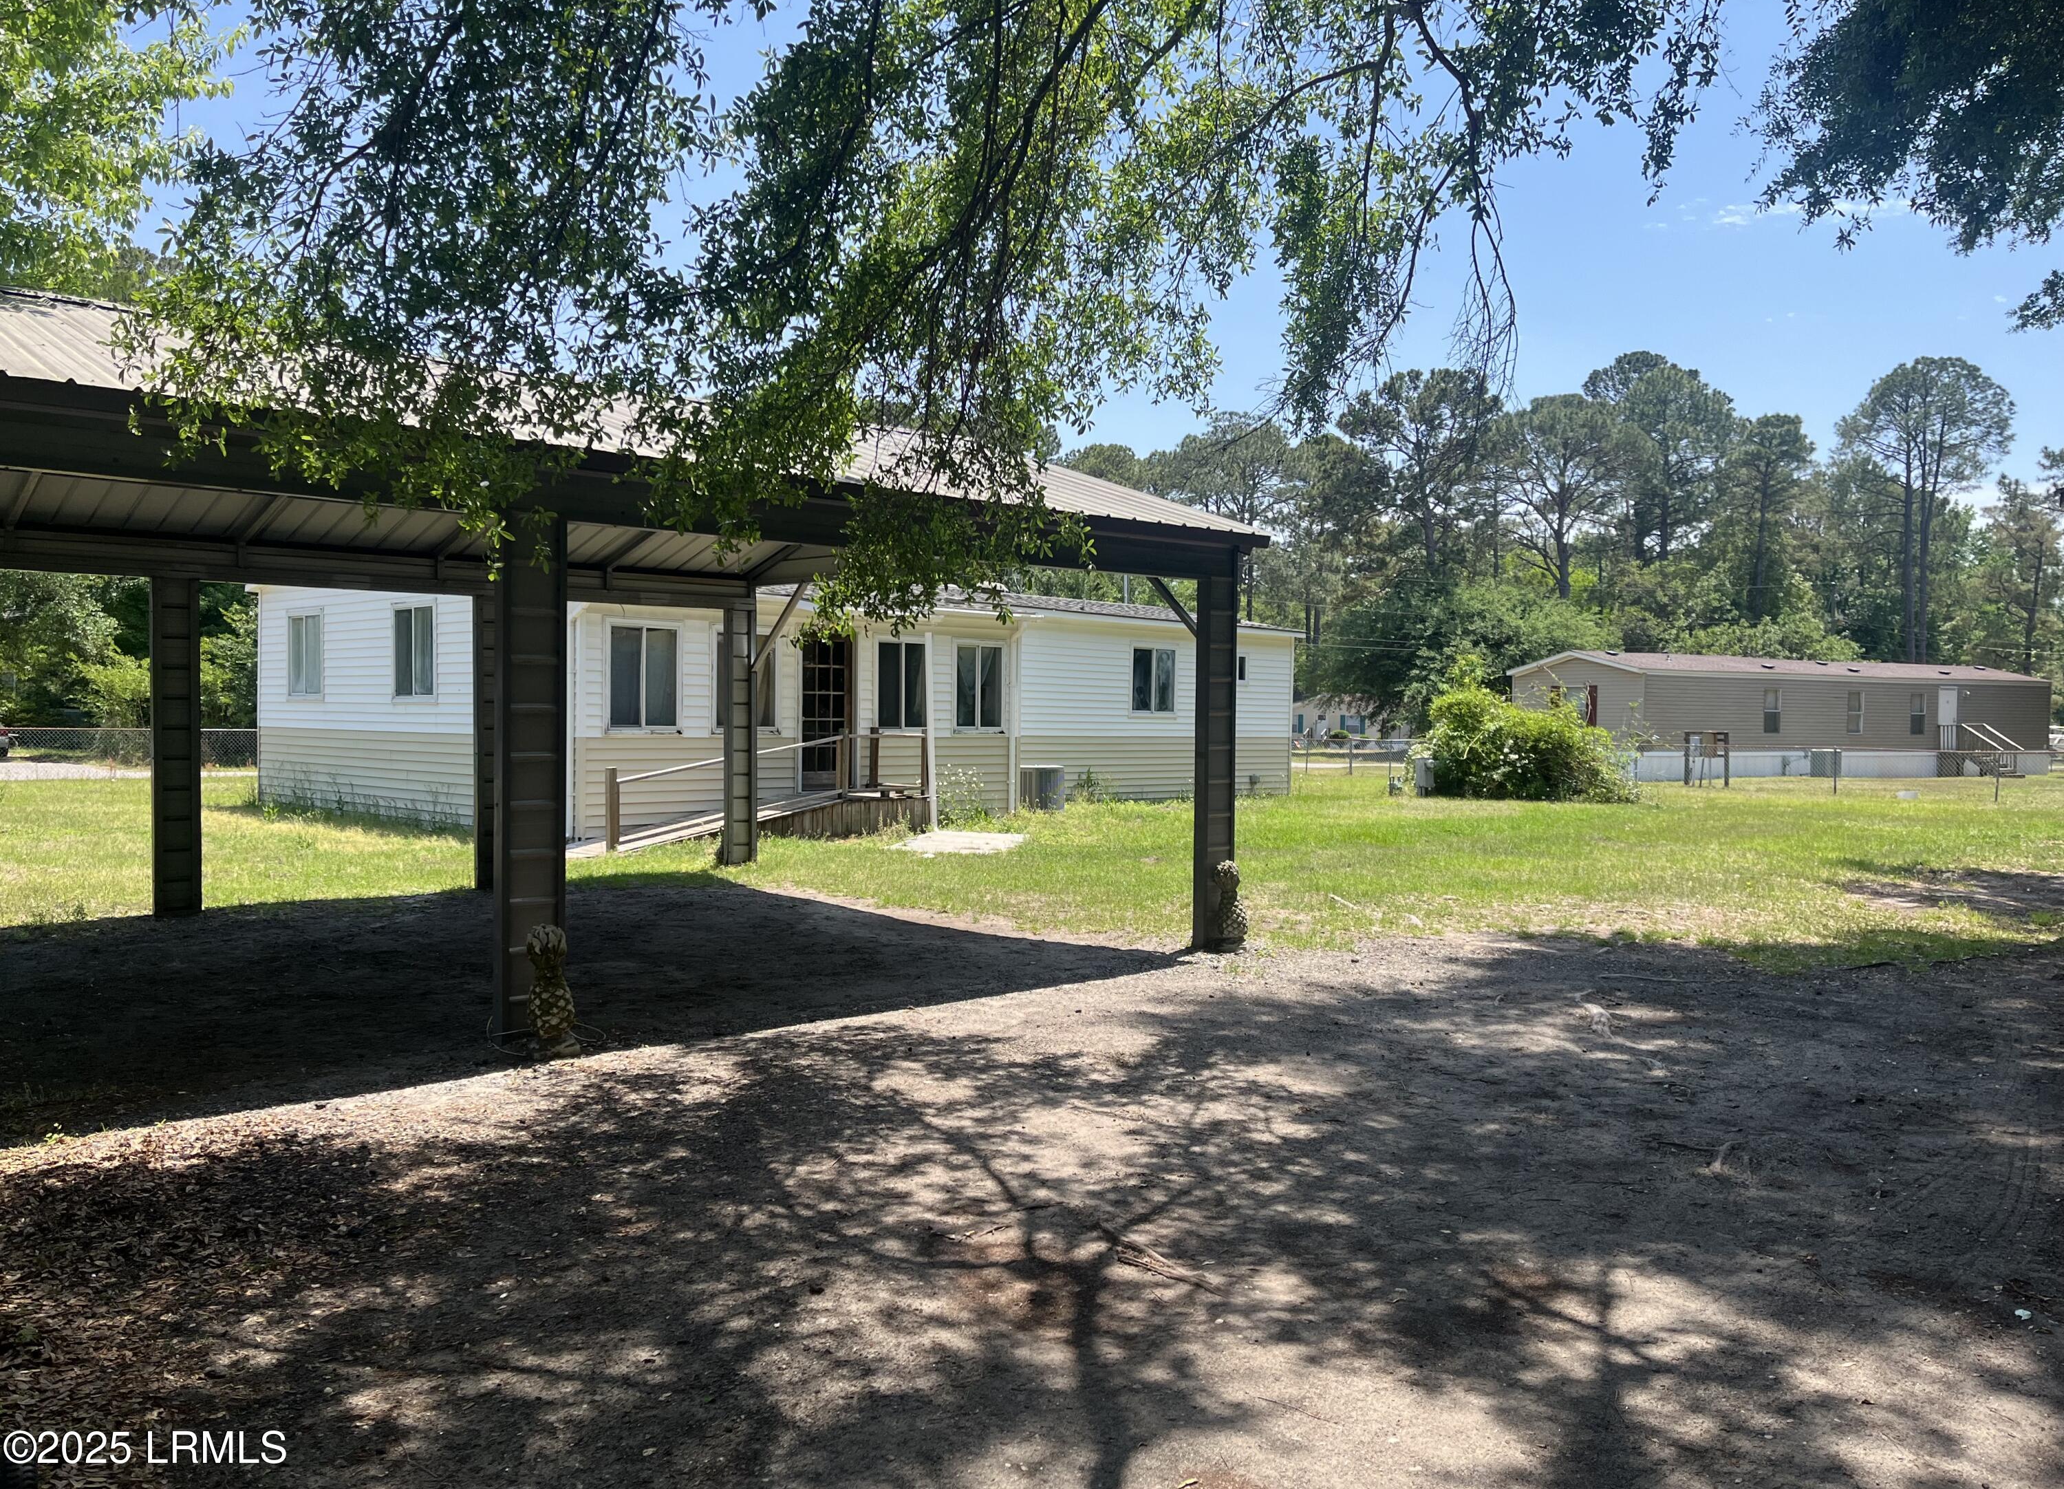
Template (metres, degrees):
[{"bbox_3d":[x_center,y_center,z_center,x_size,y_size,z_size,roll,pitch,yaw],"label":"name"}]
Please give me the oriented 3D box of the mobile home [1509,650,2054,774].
[{"bbox_3d":[24.556,-0.863,49.974,18.845,3.807,5.200,0,1,-26],"label":"mobile home"}]

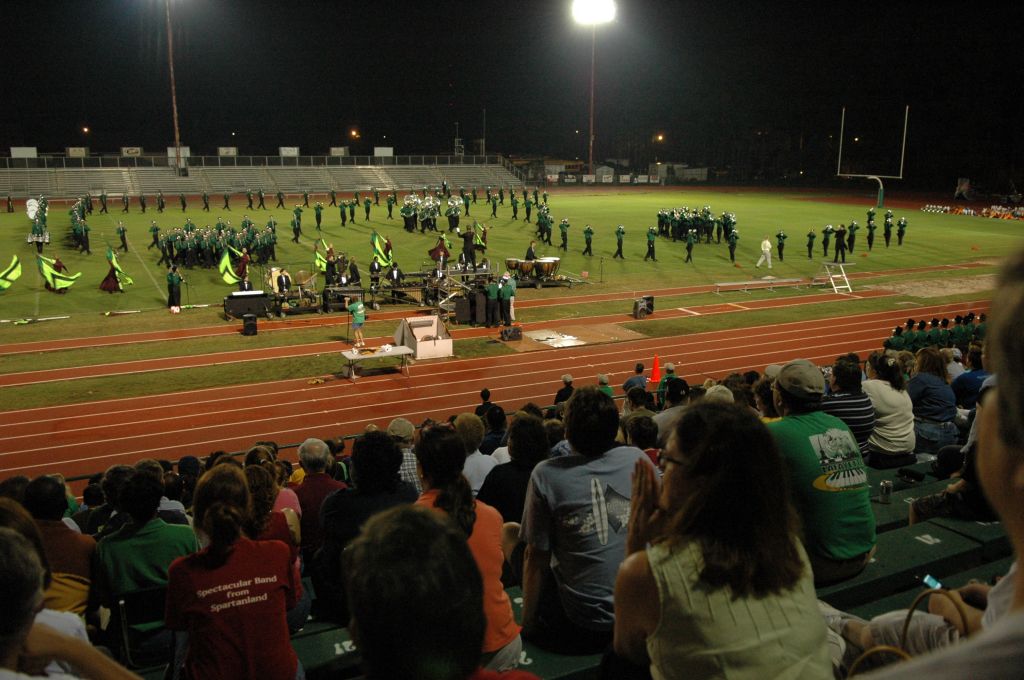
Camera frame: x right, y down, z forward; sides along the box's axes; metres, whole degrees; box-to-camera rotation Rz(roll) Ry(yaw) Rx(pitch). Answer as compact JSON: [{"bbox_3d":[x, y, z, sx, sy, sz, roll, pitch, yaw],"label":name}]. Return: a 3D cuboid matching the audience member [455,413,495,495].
[{"bbox_3d":[-0.328,1.021,5.496,0.430,1.260,0.720,-6,14,-26],"label":"audience member"}]

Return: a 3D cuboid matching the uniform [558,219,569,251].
[{"bbox_3d":[3.197,-6.233,51.114,0.620,1.800,0.700,-6,15,-25],"label":"uniform"}]

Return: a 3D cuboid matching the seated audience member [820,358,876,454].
[{"bbox_3d":[2.373,0.752,6.449,0.520,1.311,0.750,-6,15,-25],"label":"seated audience member"}]

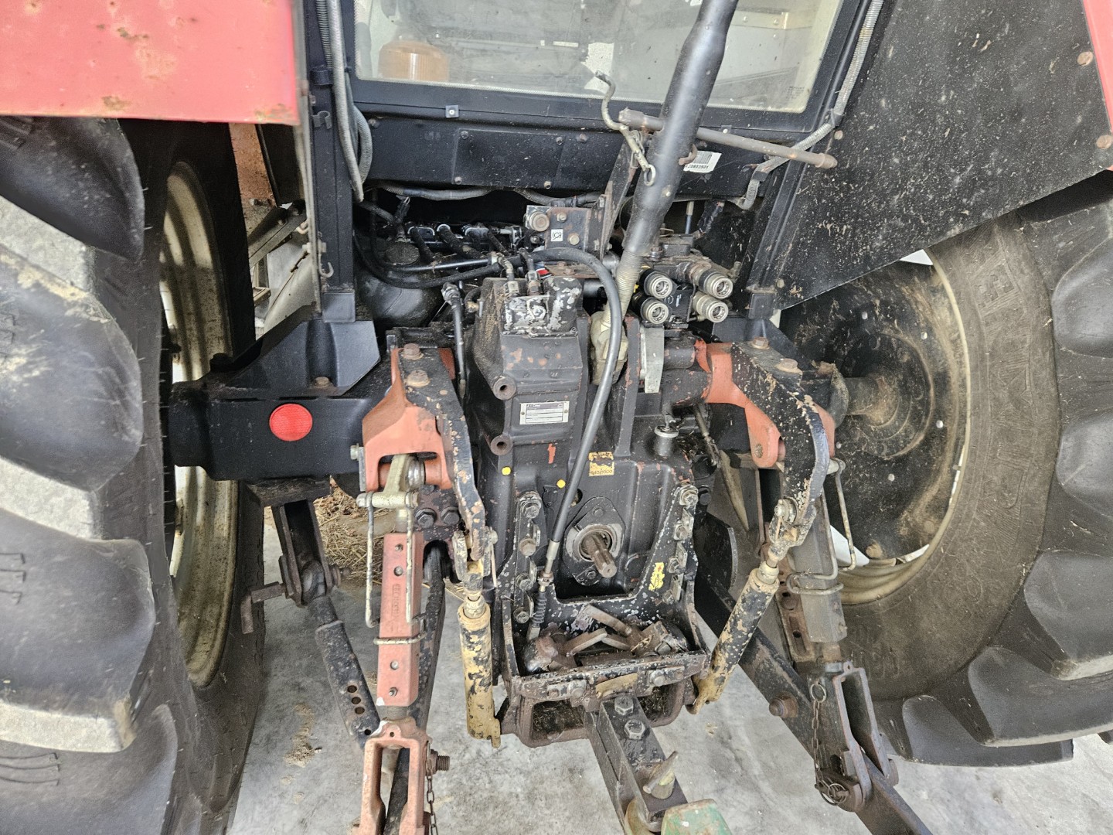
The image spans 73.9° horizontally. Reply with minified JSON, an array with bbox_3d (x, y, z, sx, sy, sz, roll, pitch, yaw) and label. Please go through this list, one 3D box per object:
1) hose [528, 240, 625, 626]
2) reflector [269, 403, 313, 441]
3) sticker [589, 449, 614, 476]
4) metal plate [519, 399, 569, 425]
[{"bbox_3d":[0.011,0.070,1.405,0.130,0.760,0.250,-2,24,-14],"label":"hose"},{"bbox_3d":[-0.506,0.009,1.411,0.080,0.080,0.010,-2,24,-14],"label":"reflector"},{"bbox_3d":[0.091,0.095,1.502,0.052,0.055,0.002,-2,24,-14],"label":"sticker"},{"bbox_3d":[-0.022,-0.008,1.400,0.093,0.044,0.003,-2,24,-14],"label":"metal plate"}]

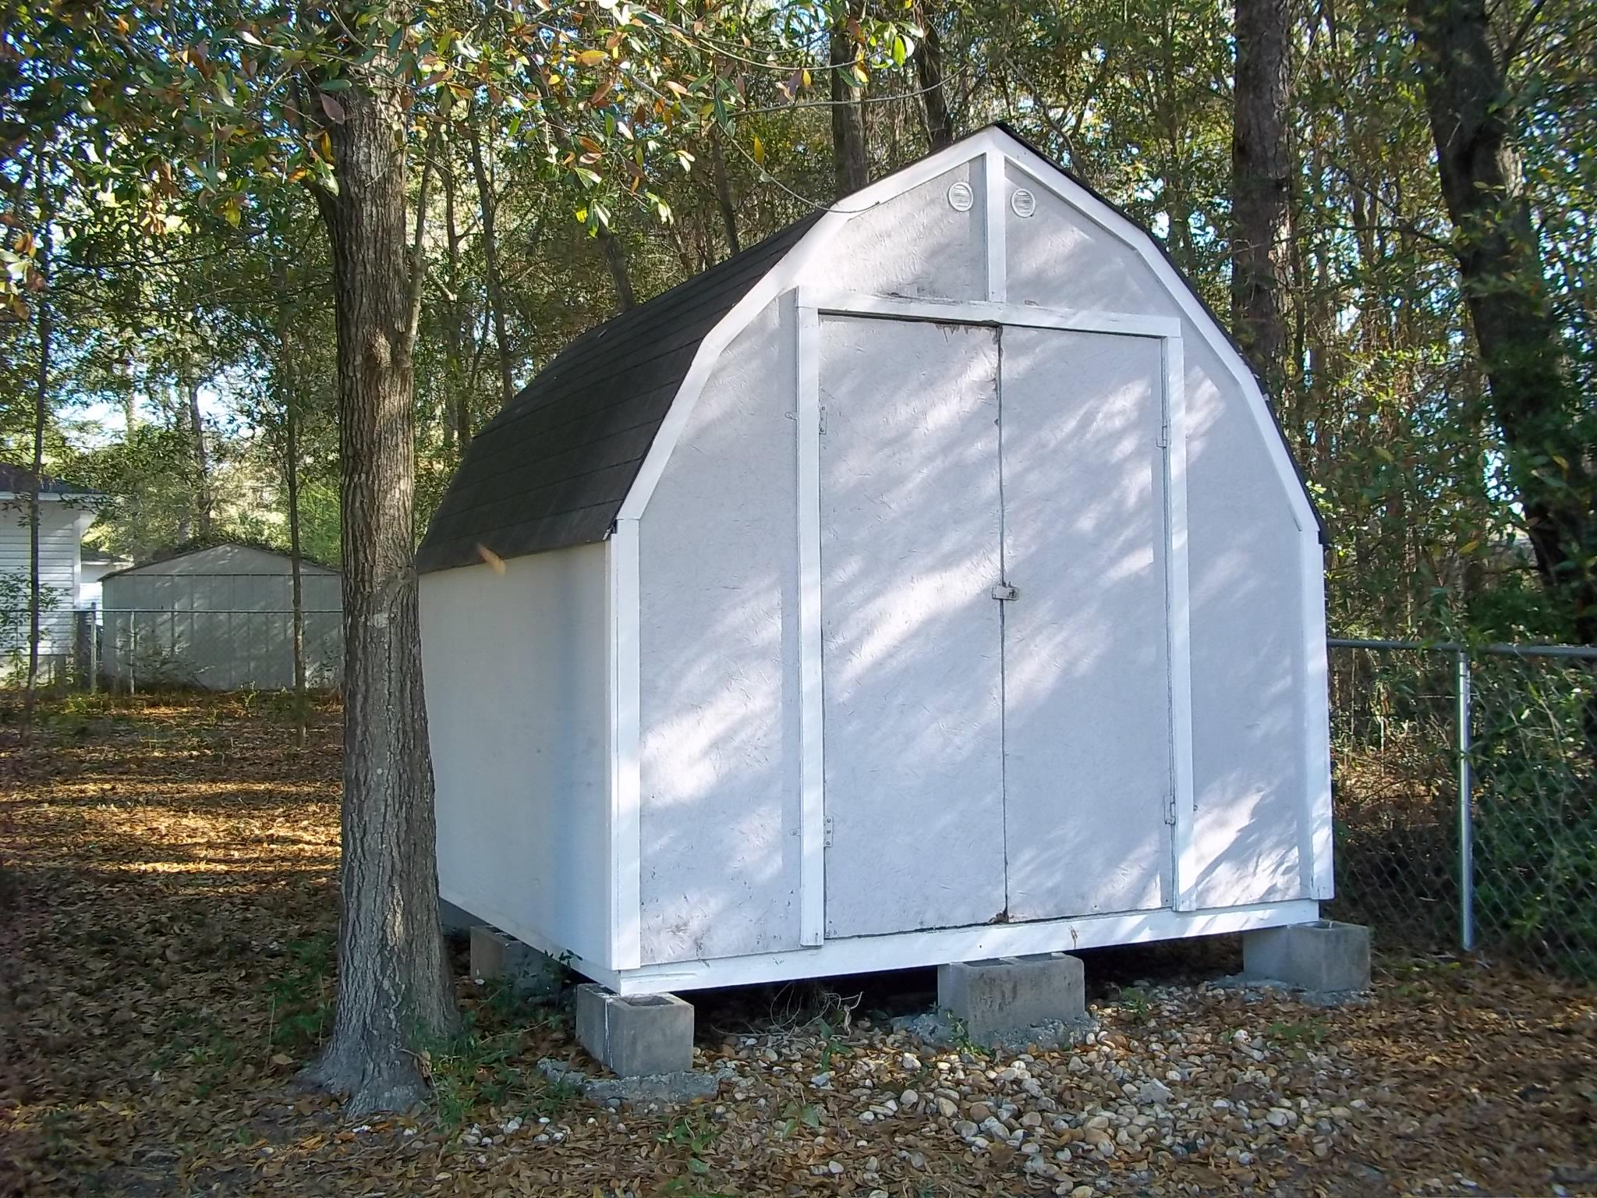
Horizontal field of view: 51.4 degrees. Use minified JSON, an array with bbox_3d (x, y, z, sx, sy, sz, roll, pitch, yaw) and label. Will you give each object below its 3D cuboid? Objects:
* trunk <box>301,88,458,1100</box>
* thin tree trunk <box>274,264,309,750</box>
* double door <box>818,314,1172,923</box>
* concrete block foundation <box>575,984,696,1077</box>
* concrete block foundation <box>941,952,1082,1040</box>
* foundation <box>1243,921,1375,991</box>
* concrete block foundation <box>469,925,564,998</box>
[{"bbox_3d":[-1.120,-0.056,4.463,0.390,2.760,0.380,0,-2,-14],"label":"trunk"},{"bbox_3d":[-5.032,-0.917,16.500,0.280,4.820,0.250,0,-2,-25],"label":"thin tree trunk"},{"bbox_3d":[0.633,0.072,5.120,1.254,1.840,0.060,0,-2,-25],"label":"double door"},{"bbox_3d":[-0.449,1.184,4.562,0.194,0.190,0.397,0,-2,-25],"label":"concrete block foundation"},{"bbox_3d":[0.642,1.183,5.000,0.397,0.190,0.194,0,-2,-23],"label":"concrete block foundation"},{"bbox_3d":[1.700,1.186,5.577,0.194,0.190,0.397,0,-2,-25],"label":"foundation"},{"bbox_3d":[-0.946,1.217,5.560,0.194,0.190,0.397,0,-2,-26],"label":"concrete block foundation"}]

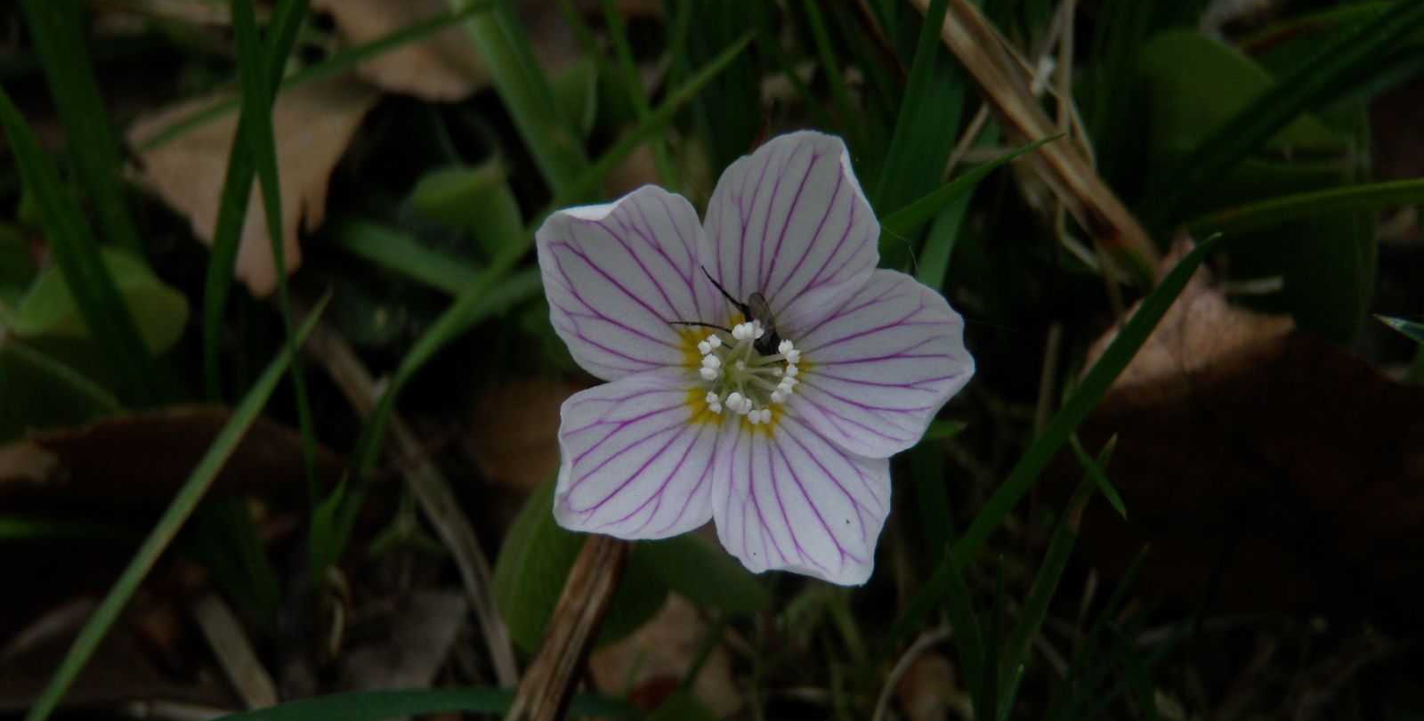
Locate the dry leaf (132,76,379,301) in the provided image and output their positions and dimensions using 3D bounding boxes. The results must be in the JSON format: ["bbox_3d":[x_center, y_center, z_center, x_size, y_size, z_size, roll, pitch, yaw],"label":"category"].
[{"bbox_3d":[-0.046,-0.018,0.150,0.025,0.005,0.026,0,60,0],"label":"dry leaf"}]

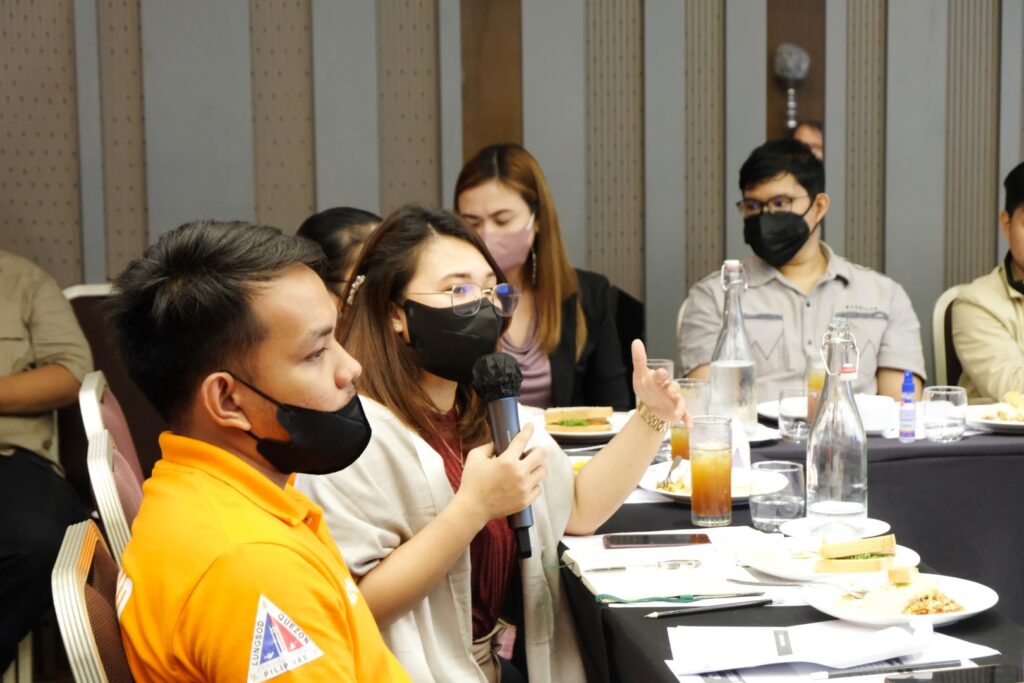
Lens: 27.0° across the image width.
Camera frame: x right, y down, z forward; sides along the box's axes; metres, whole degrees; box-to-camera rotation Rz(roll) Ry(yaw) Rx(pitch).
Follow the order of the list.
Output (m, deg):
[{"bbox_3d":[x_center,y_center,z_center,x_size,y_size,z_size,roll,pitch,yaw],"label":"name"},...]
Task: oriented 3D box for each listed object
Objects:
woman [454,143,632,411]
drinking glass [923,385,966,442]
[{"bbox_3d":[0.034,0.264,4.069,0.480,1.260,0.700,-1,7,0],"label":"woman"},{"bbox_3d":[0.775,0.131,3.819,0.076,0.090,0.076,-1,7,0],"label":"drinking glass"}]

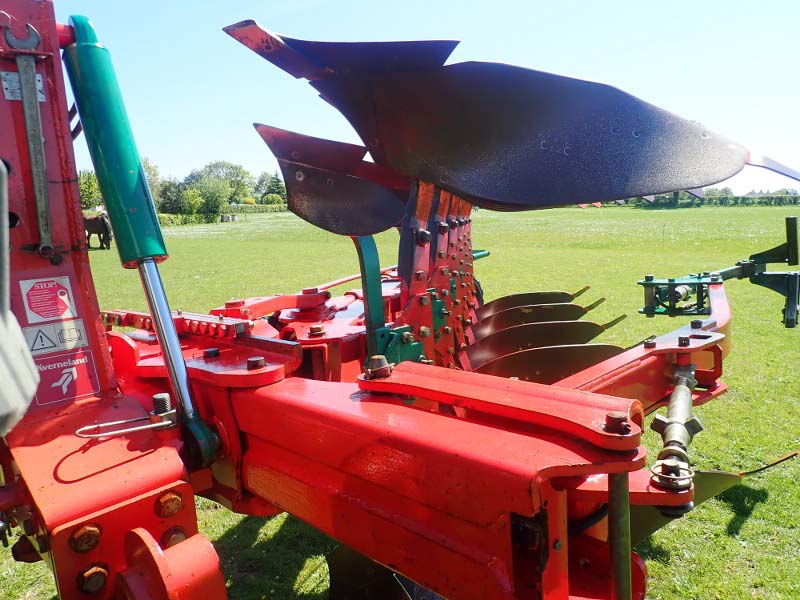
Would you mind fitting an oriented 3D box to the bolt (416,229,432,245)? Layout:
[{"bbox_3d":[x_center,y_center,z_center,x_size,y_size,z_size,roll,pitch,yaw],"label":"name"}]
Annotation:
[{"bbox_3d":[0.090,-0.231,2.120,0.051,0.051,0.030,-12,11,-43],"label":"bolt"}]

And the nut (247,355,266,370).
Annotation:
[{"bbox_3d":[-0.303,0.135,1.220,0.039,0.022,0.039,-12,11,-43],"label":"nut"}]

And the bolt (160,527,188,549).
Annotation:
[{"bbox_3d":[-0.388,0.415,1.000,0.024,0.048,0.048,7,12,43],"label":"bolt"}]

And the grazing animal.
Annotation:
[{"bbox_3d":[-12.666,-2.822,23.800,1.950,1.400,0.500,2,10,20],"label":"grazing animal"}]

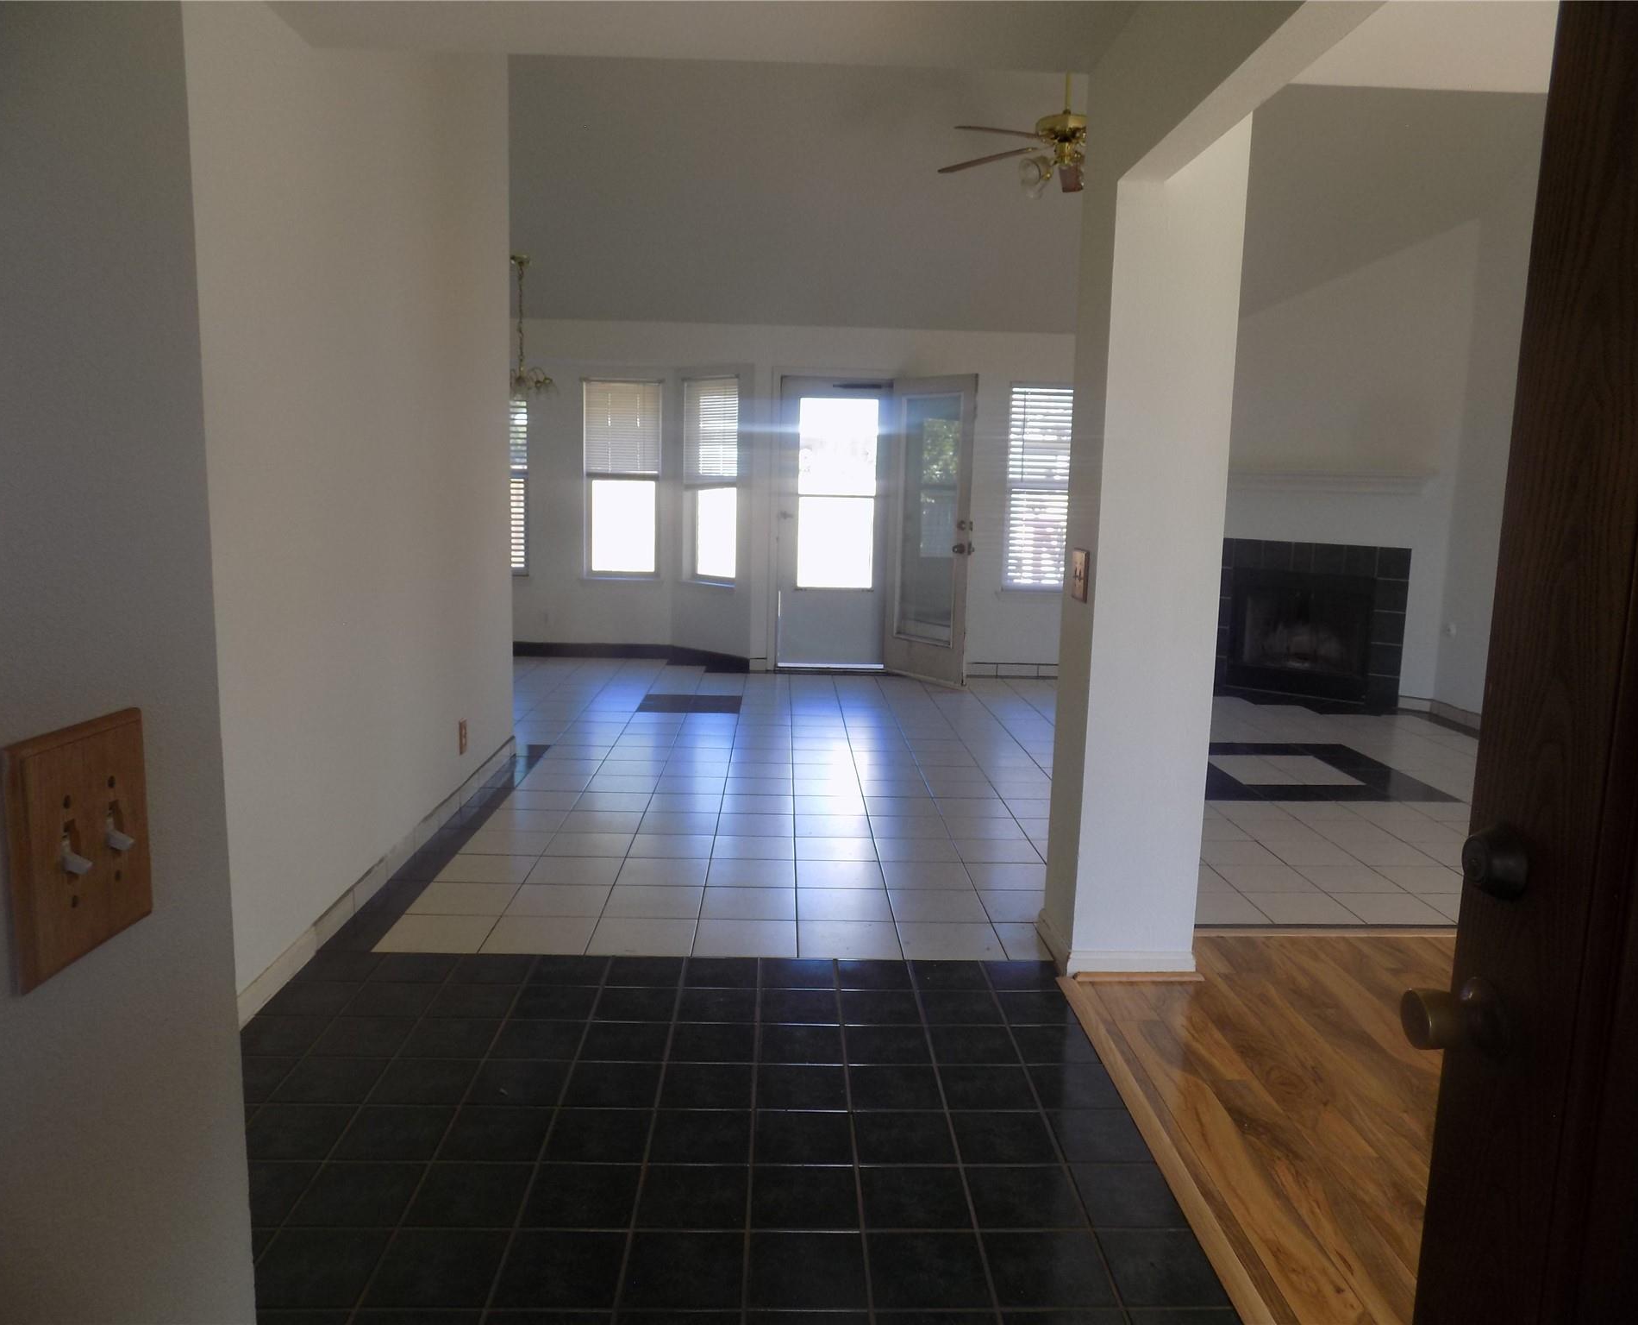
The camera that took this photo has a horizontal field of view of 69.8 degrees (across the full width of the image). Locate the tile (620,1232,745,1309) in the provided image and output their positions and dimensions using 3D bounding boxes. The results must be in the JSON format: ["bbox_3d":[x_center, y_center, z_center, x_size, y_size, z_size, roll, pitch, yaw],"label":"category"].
[{"bbox_3d":[-0.228,1.034,1.995,0.200,0.010,0.200,1,8,-2],"label":"tile"}]

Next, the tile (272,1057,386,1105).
[{"bbox_3d":[-1.072,0.925,2.582,0.197,0.010,0.197,1,8,-2],"label":"tile"}]

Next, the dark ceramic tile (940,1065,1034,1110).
[{"bbox_3d":[0.374,0.958,2.630,0.200,0.010,0.200,1,8,-2],"label":"dark ceramic tile"}]

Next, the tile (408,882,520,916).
[{"bbox_3d":[-1.135,0.762,3.752,0.300,0.010,0.300,1,8,-2],"label":"tile"}]

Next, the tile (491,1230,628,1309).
[{"bbox_3d":[-0.437,1.037,2.000,0.202,0.010,0.202,1,8,-2],"label":"tile"}]

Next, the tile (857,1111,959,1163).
[{"bbox_3d":[0.175,0.981,2.416,0.197,0.010,0.197,1,8,-2],"label":"tile"}]

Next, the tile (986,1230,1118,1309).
[{"bbox_3d":[0.391,1.045,2.015,0.197,0.010,0.197,1,8,-2],"label":"tile"}]

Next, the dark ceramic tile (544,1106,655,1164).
[{"bbox_3d":[-0.447,0.970,2.398,0.200,0.010,0.200,1,8,-2],"label":"dark ceramic tile"}]

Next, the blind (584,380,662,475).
[{"bbox_3d":[-1.455,-1.745,8.717,0.572,0.720,0.040,1,8,-2],"label":"blind"}]

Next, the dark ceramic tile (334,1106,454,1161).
[{"bbox_3d":[-0.857,0.960,2.381,0.197,0.010,0.197,1,8,-2],"label":"dark ceramic tile"}]

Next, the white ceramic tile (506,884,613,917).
[{"bbox_3d":[-0.825,0.763,3.746,0.298,0.010,0.298,1,8,-2],"label":"white ceramic tile"}]

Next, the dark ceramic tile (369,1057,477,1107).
[{"bbox_3d":[-0.873,0.938,2.613,0.200,0.010,0.200,1,8,-2],"label":"dark ceramic tile"}]

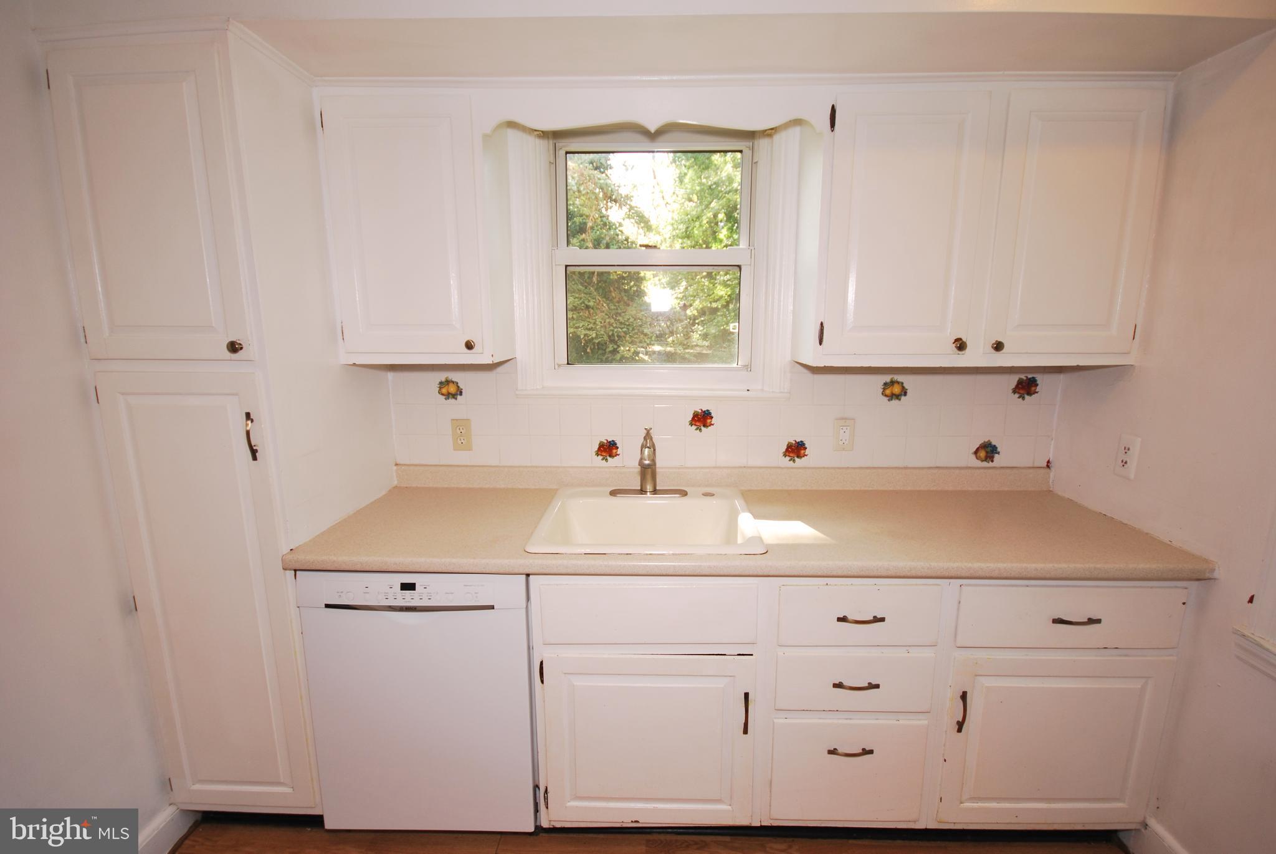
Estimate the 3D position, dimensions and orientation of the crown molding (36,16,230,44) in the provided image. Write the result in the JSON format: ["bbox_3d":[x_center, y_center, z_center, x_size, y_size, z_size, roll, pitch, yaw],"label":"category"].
[{"bbox_3d":[-1.108,-0.871,1.157,0.440,0.038,0.025,0,10,1],"label":"crown molding"}]

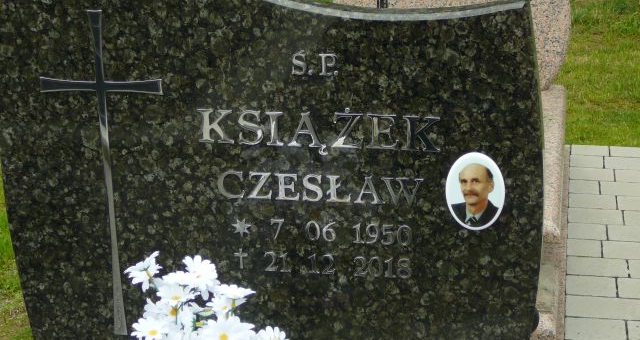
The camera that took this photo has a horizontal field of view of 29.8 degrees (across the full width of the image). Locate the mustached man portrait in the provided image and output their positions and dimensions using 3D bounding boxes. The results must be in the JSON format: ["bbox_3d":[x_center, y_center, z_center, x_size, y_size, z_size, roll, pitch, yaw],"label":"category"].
[{"bbox_3d":[0.234,0.032,1.810,0.090,0.122,0.012,2,18,11],"label":"mustached man portrait"}]

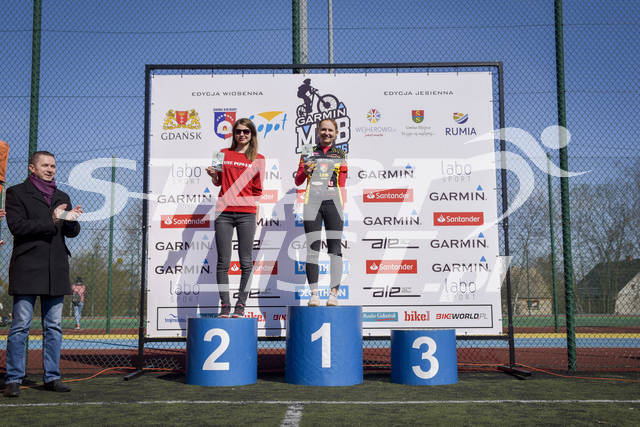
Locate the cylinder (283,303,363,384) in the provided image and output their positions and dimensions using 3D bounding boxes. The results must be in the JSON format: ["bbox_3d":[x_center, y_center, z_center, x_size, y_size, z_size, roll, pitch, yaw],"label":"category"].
[{"bbox_3d":[0.038,1.126,6.733,0.665,0.651,0.665,-1,-7,4],"label":"cylinder"}]

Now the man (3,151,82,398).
[{"bbox_3d":[-2.136,0.441,6.003,0.480,1.820,0.550,-6,-9,38],"label":"man"}]

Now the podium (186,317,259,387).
[{"bbox_3d":[-0.841,1.181,6.749,0.604,0.552,0.604,0,-7,2],"label":"podium"}]

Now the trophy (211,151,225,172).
[{"bbox_3d":[-0.849,-0.429,6.520,0.095,0.175,0.050,-1,-7,5],"label":"trophy"}]

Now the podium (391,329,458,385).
[{"bbox_3d":[0.900,1.230,6.764,0.571,0.446,0.571,-1,-7,6],"label":"podium"}]

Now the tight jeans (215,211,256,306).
[{"bbox_3d":[-0.718,0.377,6.650,0.340,0.830,0.260,-1,-7,4],"label":"tight jeans"}]

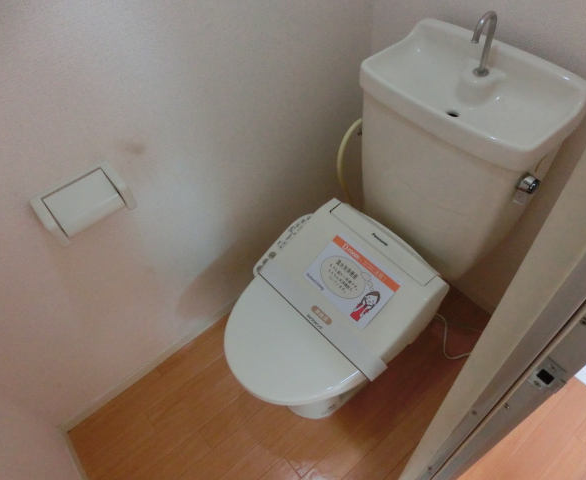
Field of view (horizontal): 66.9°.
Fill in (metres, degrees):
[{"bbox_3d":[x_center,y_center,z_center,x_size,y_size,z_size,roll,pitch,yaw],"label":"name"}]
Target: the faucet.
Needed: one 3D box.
[{"bbox_3d":[0.381,-0.387,0.890,0.080,0.135,0.034,-35,57,-20],"label":"faucet"}]

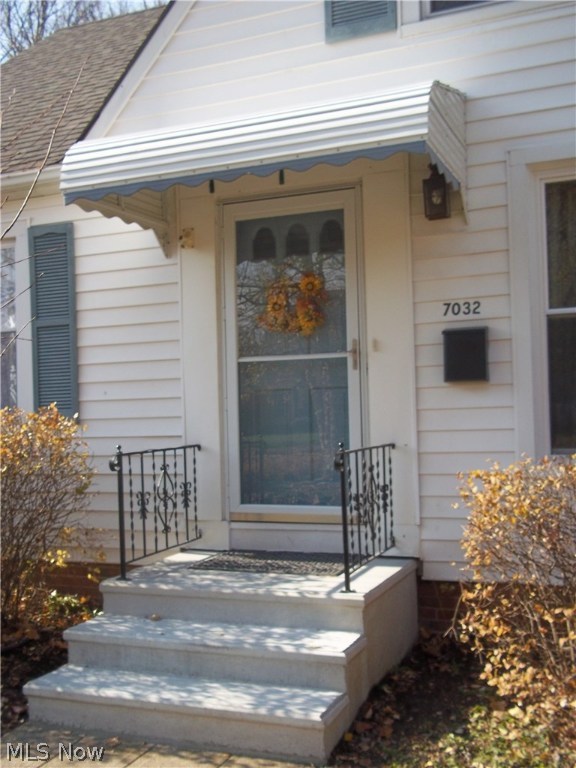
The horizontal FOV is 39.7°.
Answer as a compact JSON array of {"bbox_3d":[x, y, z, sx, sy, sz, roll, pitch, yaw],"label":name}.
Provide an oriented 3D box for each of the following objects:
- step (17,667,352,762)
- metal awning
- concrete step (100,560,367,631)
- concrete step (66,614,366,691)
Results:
[{"bbox_3d":[-0.474,1.439,3.531,1.450,0.178,0.330,-2,-2,21],"label":"step"},{"bbox_3d":[-0.097,-1.320,4.554,2.030,0.780,1.200,-2,-2,21],"label":"metal awning"},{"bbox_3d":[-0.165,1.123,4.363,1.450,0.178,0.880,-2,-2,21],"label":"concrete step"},{"bbox_3d":[-0.366,1.278,3.826,1.450,0.178,0.330,-2,-2,21],"label":"concrete step"}]

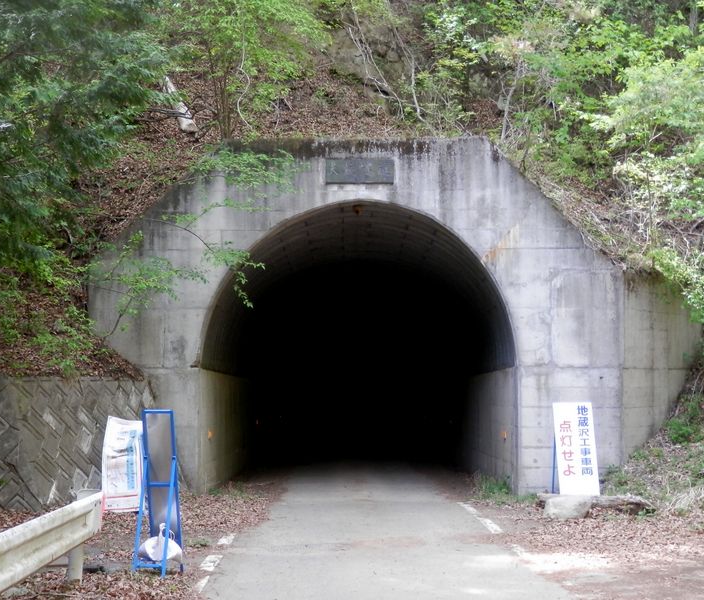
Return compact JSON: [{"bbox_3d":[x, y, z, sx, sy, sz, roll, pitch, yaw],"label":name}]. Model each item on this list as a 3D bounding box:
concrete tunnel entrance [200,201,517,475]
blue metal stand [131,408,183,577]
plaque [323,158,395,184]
[{"bbox_3d":[0.106,0.797,18.550,4.820,4.460,2.500,0,-5,0],"label":"concrete tunnel entrance"},{"bbox_3d":[-1.620,1.602,9.498,0.280,1.370,0.380,-1,-5,16],"label":"blue metal stand"},{"bbox_3d":[0.123,-1.990,17.506,1.060,0.400,0.060,0,-5,0],"label":"plaque"}]

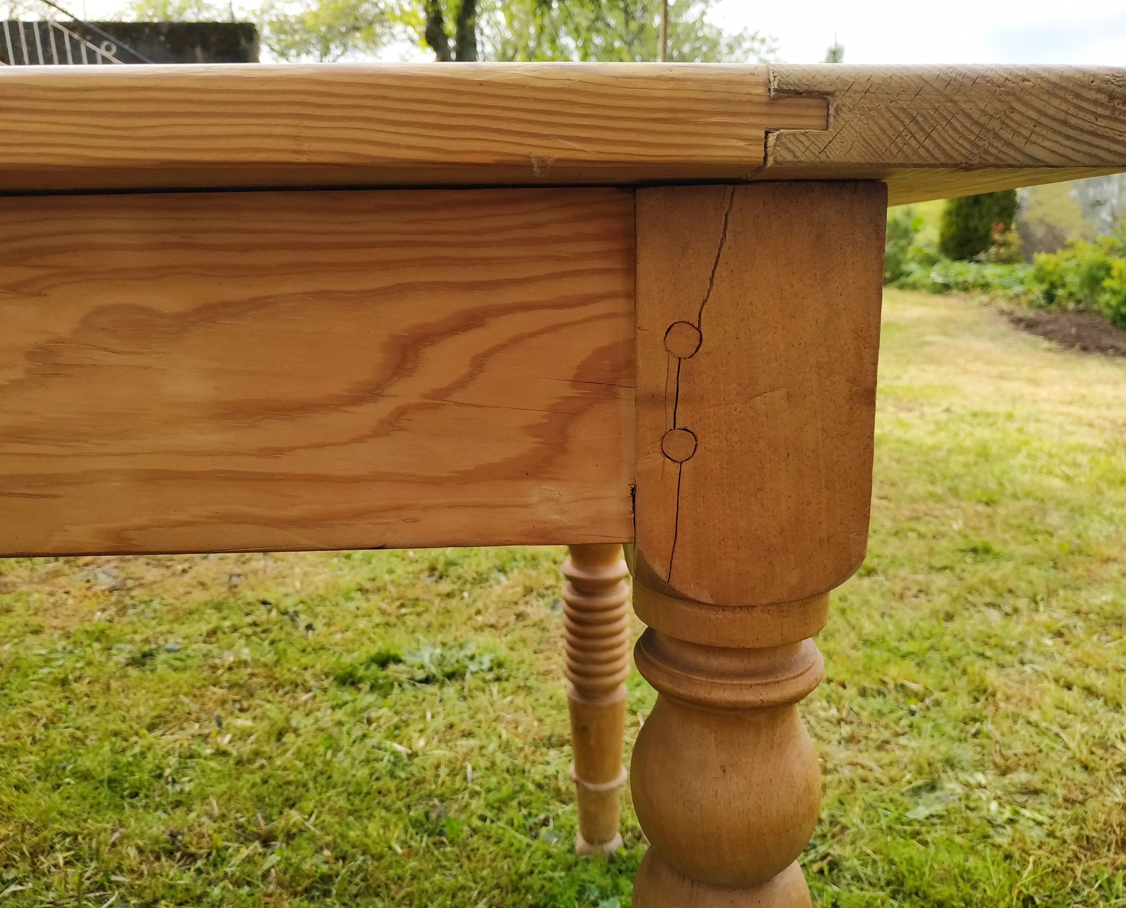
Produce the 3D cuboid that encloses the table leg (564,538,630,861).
[{"bbox_3d":[0.040,0.134,0.986,0.083,0.720,0.083,-1,12,-2],"label":"table leg"}]

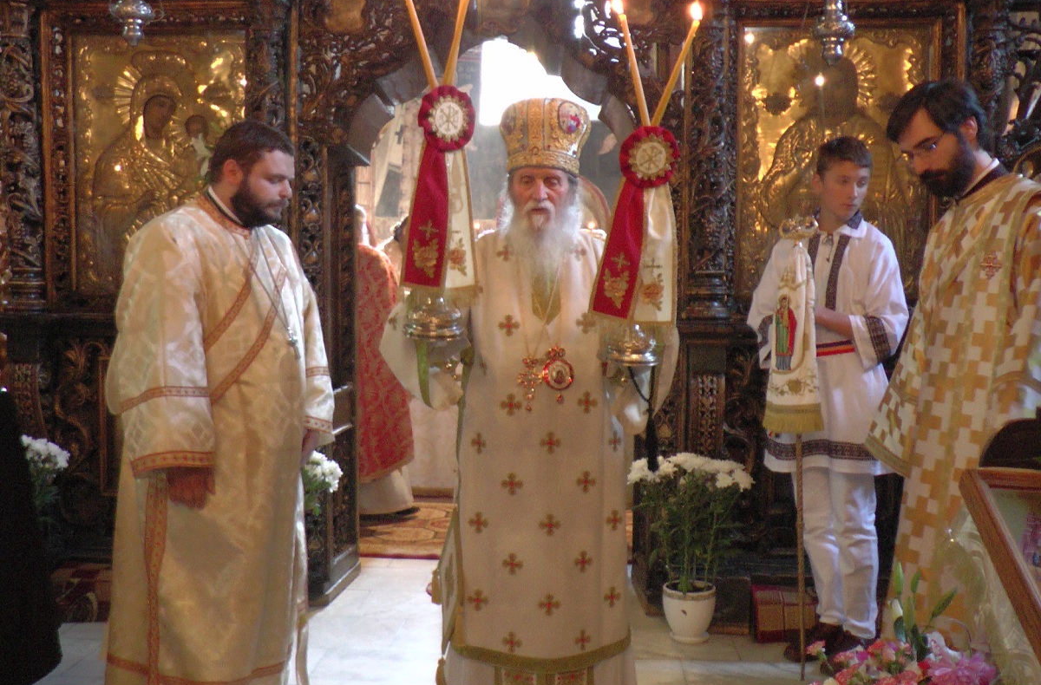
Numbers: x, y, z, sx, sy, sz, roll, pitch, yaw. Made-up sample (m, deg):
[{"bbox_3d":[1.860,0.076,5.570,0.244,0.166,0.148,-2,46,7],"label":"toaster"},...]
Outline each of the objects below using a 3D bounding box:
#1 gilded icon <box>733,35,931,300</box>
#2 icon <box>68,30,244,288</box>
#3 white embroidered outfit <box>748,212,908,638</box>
[{"bbox_3d":[1.158,-0.653,4.090,0.710,1.010,0.060,0,3,5],"label":"gilded icon"},{"bbox_3d":[-1.395,-0.690,4.333,0.710,1.010,0.060,0,3,5],"label":"icon"},{"bbox_3d":[1.029,0.277,3.692,0.510,1.410,0.350,2,4,24],"label":"white embroidered outfit"}]

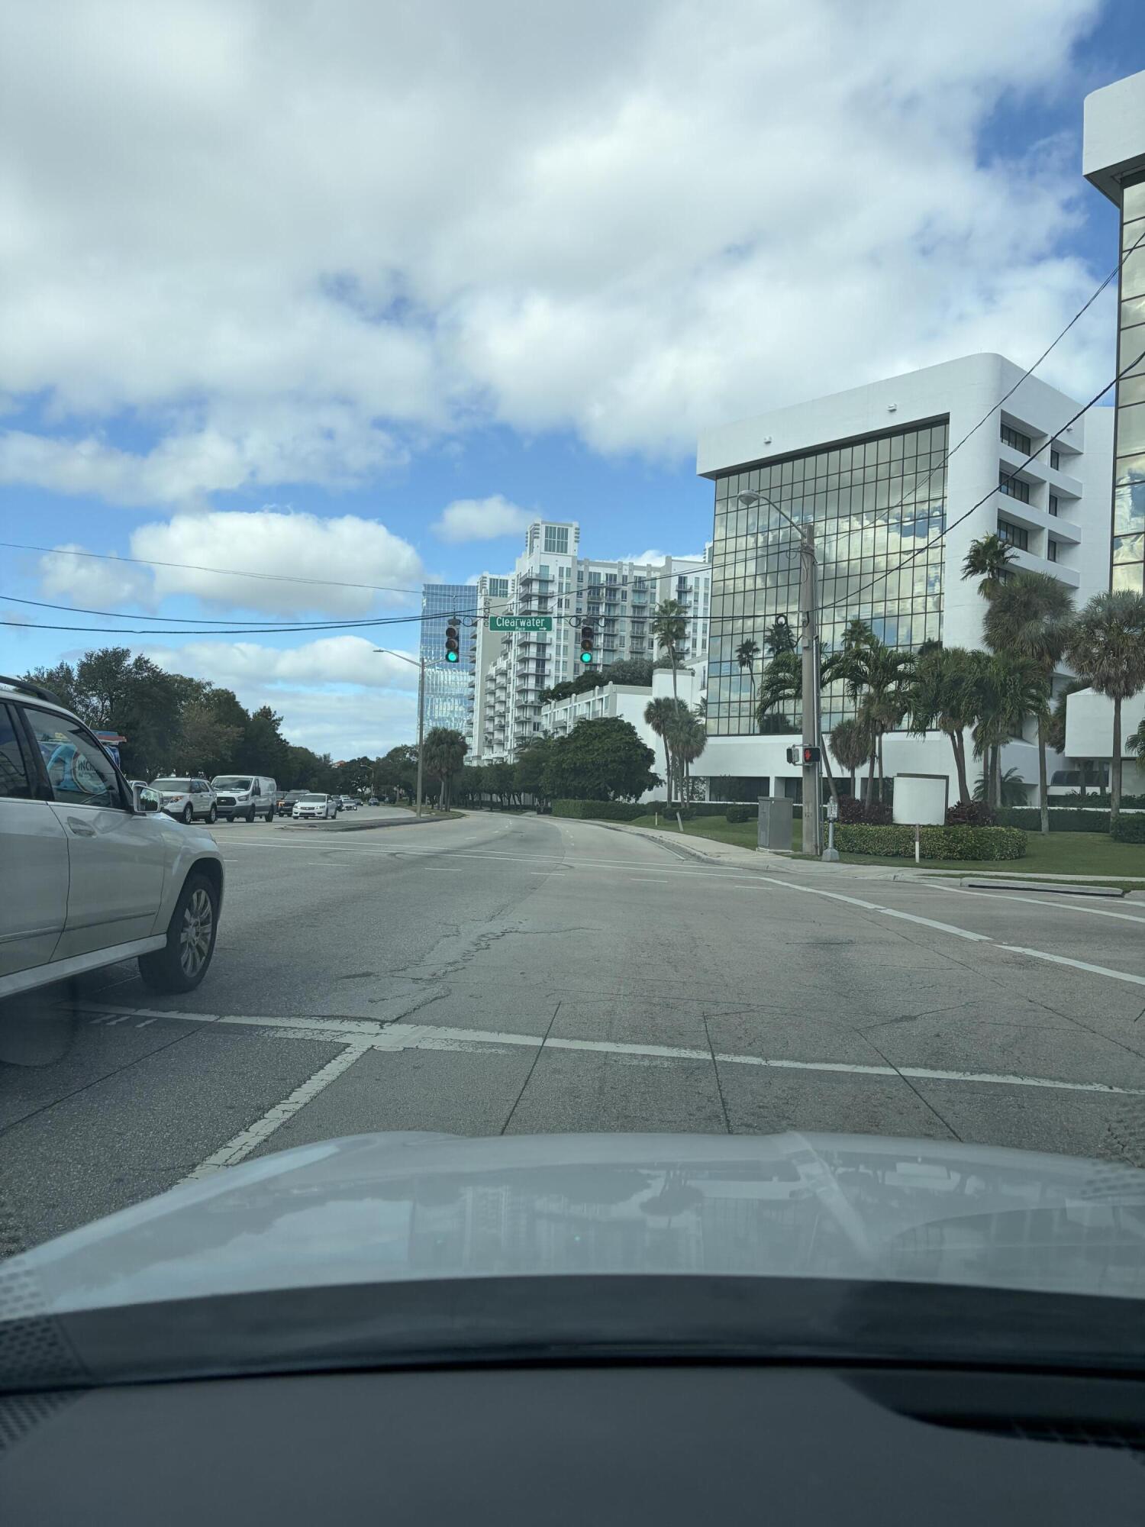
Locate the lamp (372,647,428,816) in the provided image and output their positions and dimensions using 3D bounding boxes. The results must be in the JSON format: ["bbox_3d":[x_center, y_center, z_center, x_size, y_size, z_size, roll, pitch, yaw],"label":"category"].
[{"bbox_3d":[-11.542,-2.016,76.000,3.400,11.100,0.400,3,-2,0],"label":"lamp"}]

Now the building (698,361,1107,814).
[{"bbox_3d":[29.497,-13.059,104.448,22.000,35.390,30.190,5,-3,-42],"label":"building"}]

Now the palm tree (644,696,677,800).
[{"bbox_3d":[6.911,-0.641,88.000,2.900,8.800,2.900,3,-2,0],"label":"palm tree"}]

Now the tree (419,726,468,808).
[{"bbox_3d":[-12.694,0.588,113.000,4.600,8.300,4.600,3,-2,0],"label":"tree"}]

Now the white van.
[{"bbox_3d":[-15.150,1.590,52.400,2.070,2.100,5.650,3,-2,-2],"label":"white van"}]

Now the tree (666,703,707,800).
[{"bbox_3d":[8.650,-0.412,88.000,3.000,8.400,3.000,3,-2,0],"label":"tree"}]

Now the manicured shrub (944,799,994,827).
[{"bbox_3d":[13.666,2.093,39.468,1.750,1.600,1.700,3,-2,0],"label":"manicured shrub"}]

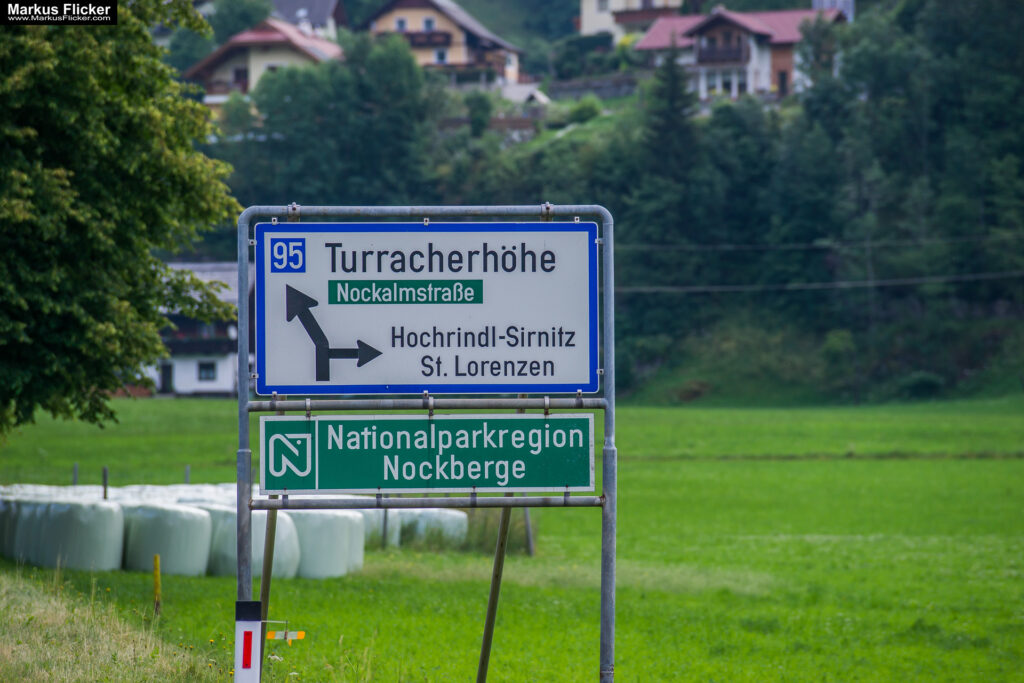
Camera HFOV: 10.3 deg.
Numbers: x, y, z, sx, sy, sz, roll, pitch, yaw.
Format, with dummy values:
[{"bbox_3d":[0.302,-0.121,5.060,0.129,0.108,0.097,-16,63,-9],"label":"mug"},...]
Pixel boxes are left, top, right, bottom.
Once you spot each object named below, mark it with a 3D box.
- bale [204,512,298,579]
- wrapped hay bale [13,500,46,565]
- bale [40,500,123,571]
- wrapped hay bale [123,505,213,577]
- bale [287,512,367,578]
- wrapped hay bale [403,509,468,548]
[{"bbox_3d":[-3.949,3.141,87.600,1.350,1.100,1.350,0,0,0],"label":"bale"},{"bbox_3d":[-7.204,3.049,89.200,1.350,1.100,1.350,0,0,0],"label":"wrapped hay bale"},{"bbox_3d":[-6.644,3.026,87.600,1.350,1.100,1.350,0,0,0],"label":"bale"},{"bbox_3d":[-5.304,3.087,87.600,1.350,1.100,1.350,0,0,0],"label":"wrapped hay bale"},{"bbox_3d":[-2.982,3.177,88.600,1.350,1.100,1.350,0,0,0],"label":"bale"},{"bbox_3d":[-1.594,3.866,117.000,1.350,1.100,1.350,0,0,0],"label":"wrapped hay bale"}]

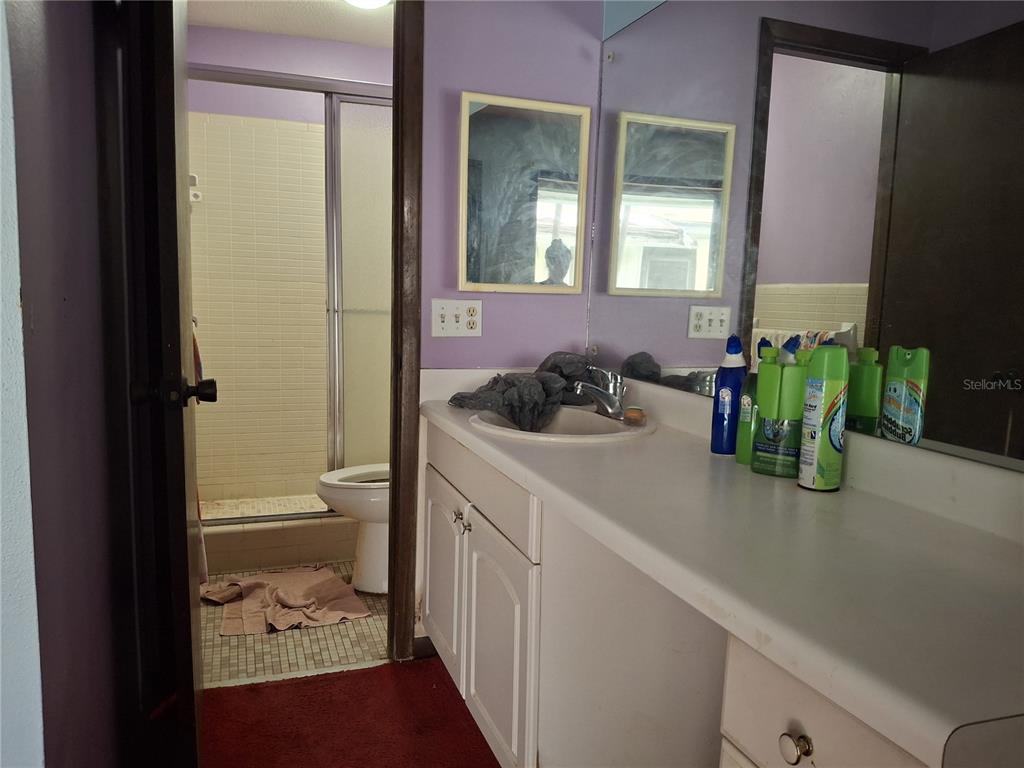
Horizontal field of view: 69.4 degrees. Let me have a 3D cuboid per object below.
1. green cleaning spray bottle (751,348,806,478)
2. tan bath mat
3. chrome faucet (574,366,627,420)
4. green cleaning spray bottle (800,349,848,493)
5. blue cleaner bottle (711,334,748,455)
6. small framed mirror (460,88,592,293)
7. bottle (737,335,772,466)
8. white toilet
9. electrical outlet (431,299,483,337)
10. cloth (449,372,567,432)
[{"bbox_3d":[0.530,0.054,1.437,0.097,0.247,0.061,6,8,28],"label":"green cleaning spray bottle"},{"bbox_3d":[-0.856,0.770,2.757,0.564,0.050,0.525,-1,8,-21],"label":"tan bath mat"},{"bbox_3d":[0.241,0.023,2.010,0.166,0.141,0.129,-1,8,-21],"label":"chrome faucet"},{"bbox_3d":[0.567,0.062,1.343,0.069,0.257,0.069,4,8,20],"label":"green cleaning spray bottle"},{"bbox_3d":[0.486,0.020,1.644,0.059,0.261,0.074,5,8,22],"label":"blue cleaner bottle"},{"bbox_3d":[0.047,-0.572,2.274,0.413,0.576,0.026,-1,8,-21],"label":"small framed mirror"},{"bbox_3d":[0.510,0.035,1.540,0.074,0.259,0.059,-4,9,-38],"label":"bottle"},{"bbox_3d":[-0.407,0.408,2.969,0.713,0.743,0.426,-1,8,-21],"label":"white toilet"},{"bbox_3d":[-0.165,-0.198,2.252,0.160,0.114,0.012,-1,8,-21],"label":"electrical outlet"},{"bbox_3d":[0.004,0.041,2.099,0.287,0.153,0.317,-1,8,-21],"label":"cloth"}]

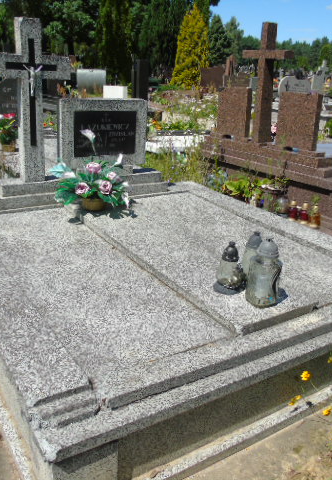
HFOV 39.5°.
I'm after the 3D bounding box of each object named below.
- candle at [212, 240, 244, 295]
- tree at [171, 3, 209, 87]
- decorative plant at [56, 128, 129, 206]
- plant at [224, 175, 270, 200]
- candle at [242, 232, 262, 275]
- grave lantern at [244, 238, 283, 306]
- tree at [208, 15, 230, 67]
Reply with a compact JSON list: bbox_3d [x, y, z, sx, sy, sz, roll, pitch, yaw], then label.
[{"bbox_3d":[0.311,0.117,2.185,0.135,0.225,0.135,3,20,-1],"label":"candle"},{"bbox_3d":[1.381,-10.366,25.192,2.150,4.625,2.150,3,20,-1],"label":"tree"},{"bbox_3d":[-0.516,-0.491,3.186,0.460,0.500,0.380,-10,25,-32],"label":"decorative plant"},{"bbox_3d":[0.815,-0.516,4.604,0.420,0.320,0.360,-10,25,-32],"label":"plant"},{"bbox_3d":[0.430,0.083,2.250,0.105,0.256,0.105,-10,24,-31],"label":"candle"},{"bbox_3d":[0.439,0.140,2.043,0.140,0.295,0.140,3,20,-1],"label":"grave lantern"},{"bbox_3d":[4.288,-16.900,41.006,2.500,5.614,2.500,-10,25,-32],"label":"tree"}]

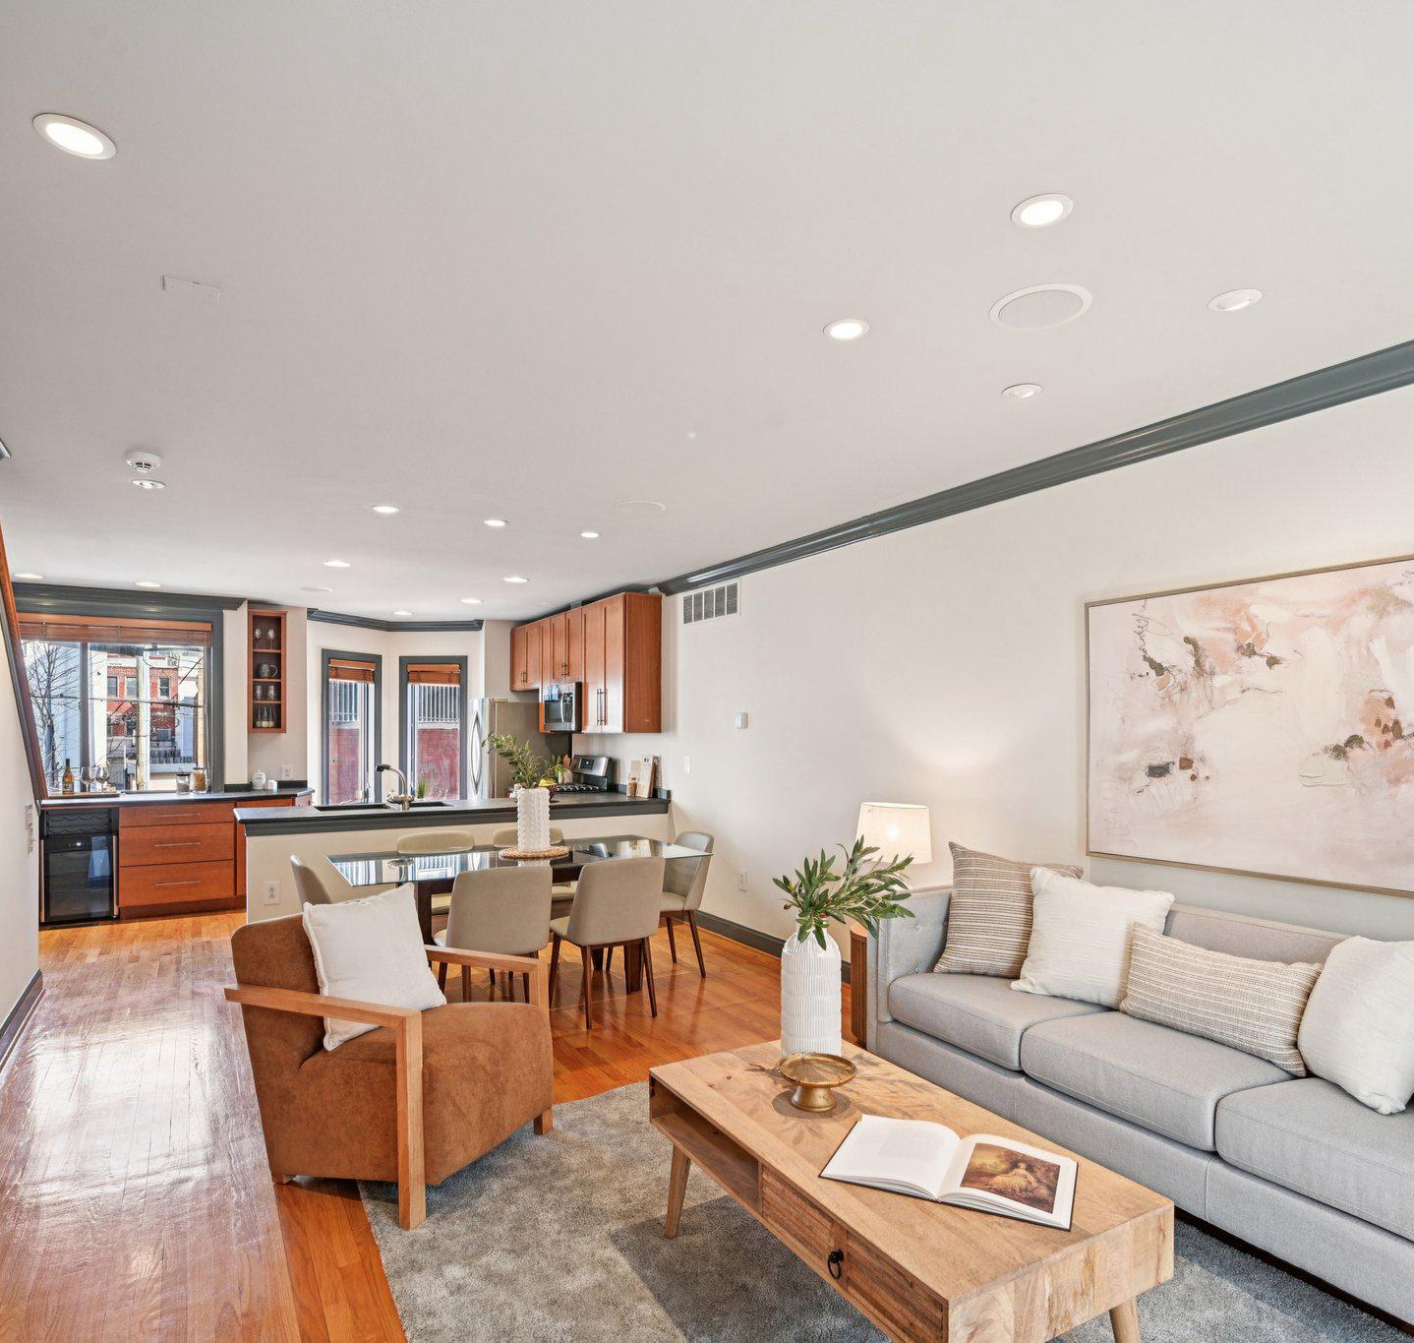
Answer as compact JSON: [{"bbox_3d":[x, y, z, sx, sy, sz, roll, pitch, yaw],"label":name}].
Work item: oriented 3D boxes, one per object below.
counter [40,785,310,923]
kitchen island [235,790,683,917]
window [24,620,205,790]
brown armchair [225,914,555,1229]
[{"bbox_3d":[-4.226,1.467,7.324,1.900,0.910,0.830,2,-4,-31],"label":"counter"},{"bbox_3d":[-1.756,1.408,6.462,2.900,0.910,0.880,2,-4,-31],"label":"kitchen island"},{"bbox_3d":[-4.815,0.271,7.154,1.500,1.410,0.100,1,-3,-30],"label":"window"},{"bbox_3d":[-1.061,1.244,3.052,0.820,0.770,0.730,-1,-4,24],"label":"brown armchair"}]

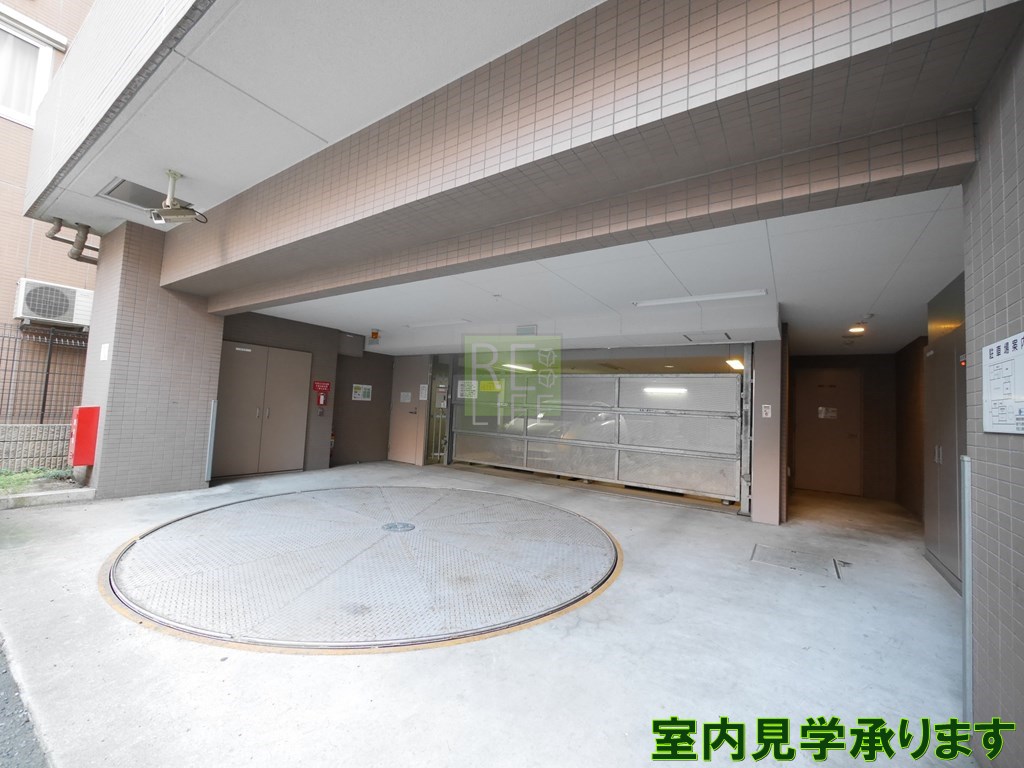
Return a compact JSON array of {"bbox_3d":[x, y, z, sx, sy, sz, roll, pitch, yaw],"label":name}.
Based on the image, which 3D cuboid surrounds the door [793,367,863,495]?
[{"bbox_3d":[5.501,0.801,7.215,0.940,2.155,0.060,1,-4,34],"label":"door"}]

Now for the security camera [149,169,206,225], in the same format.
[{"bbox_3d":[-2.866,-1.549,3.571,0.110,0.470,0.380,3,-3,7],"label":"security camera"}]

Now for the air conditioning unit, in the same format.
[{"bbox_3d":[-6.590,-1.146,6.026,0.280,0.530,0.740,1,-4,34],"label":"air conditioning unit"}]

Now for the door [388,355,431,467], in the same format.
[{"bbox_3d":[-2.047,0.492,8.264,0.980,2.130,0.060,1,-4,34],"label":"door"}]

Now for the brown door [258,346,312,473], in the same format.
[{"bbox_3d":[-3.597,0.419,6.588,0.050,1.910,0.700,1,-4,34],"label":"brown door"}]

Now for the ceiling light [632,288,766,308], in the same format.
[{"bbox_3d":[1.827,-0.843,4.144,1.230,0.050,0.070,1,-4,34],"label":"ceiling light"}]

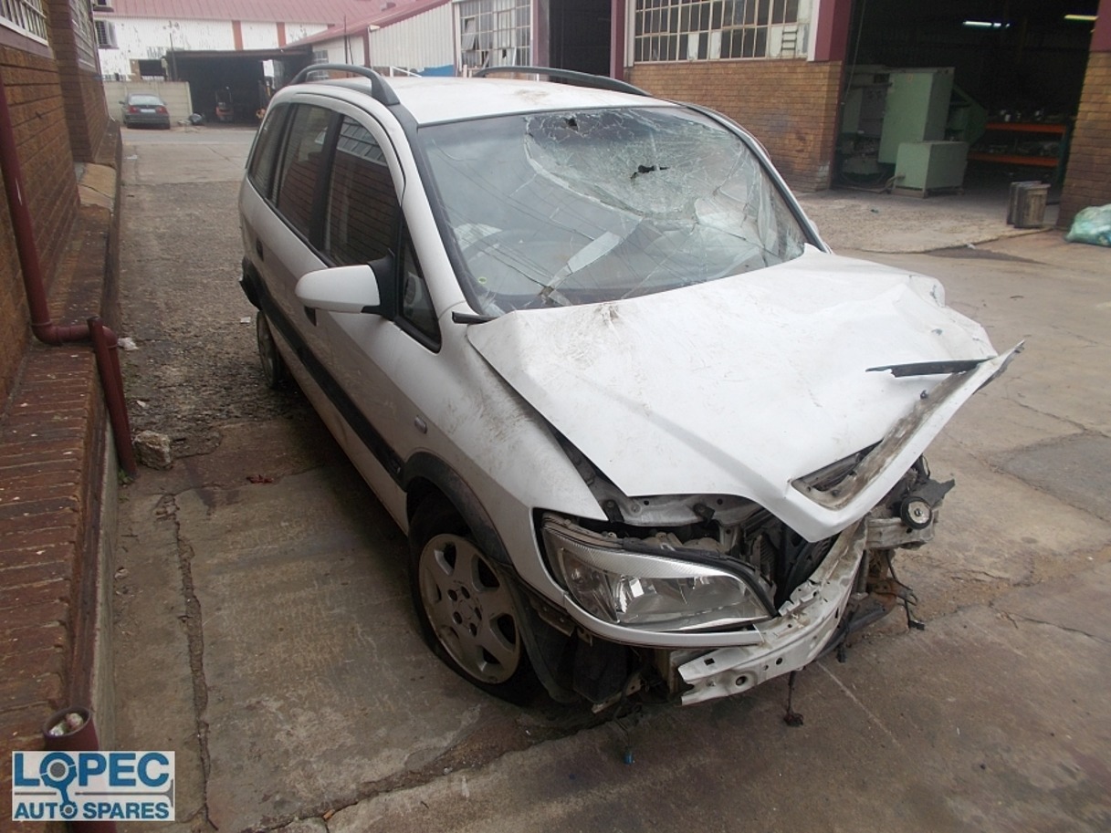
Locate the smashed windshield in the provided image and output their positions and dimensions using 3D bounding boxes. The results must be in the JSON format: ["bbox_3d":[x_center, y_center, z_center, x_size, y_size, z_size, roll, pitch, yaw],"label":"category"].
[{"bbox_3d":[0.210,-0.725,2.708,1.300,0.150,0.830,-12,60,-25],"label":"smashed windshield"}]

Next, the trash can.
[{"bbox_3d":[5.156,-2.309,9.100,0.360,0.470,0.400,-10,24,-24],"label":"trash can"}]

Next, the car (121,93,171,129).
[{"bbox_3d":[-18.721,-13.933,38.077,1.740,1.420,4.450,-10,24,-24],"label":"car"}]

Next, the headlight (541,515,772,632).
[{"bbox_3d":[0.211,0.307,1.684,0.430,0.200,0.260,-4,24,-9],"label":"headlight"}]

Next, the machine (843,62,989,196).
[{"bbox_3d":[5.179,-4.182,12.143,1.350,1.640,1.800,-10,24,-24],"label":"machine"}]

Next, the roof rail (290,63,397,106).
[{"bbox_3d":[-0.954,-1.432,3.555,0.080,0.140,1.750,-12,26,-25],"label":"roof rail"}]

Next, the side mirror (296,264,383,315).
[{"bbox_3d":[-0.614,-0.360,2.370,0.225,0.140,0.125,-12,26,-25],"label":"side mirror"}]

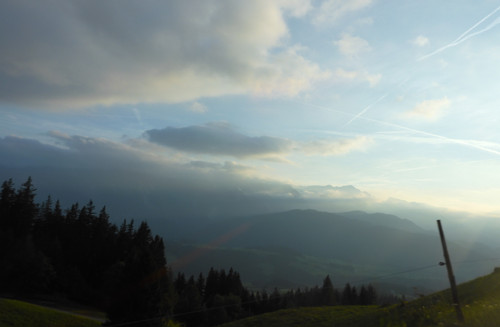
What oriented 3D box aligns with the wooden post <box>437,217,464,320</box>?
[{"bbox_3d":[2.583,1.386,5.223,0.062,1.300,0.062,-13,-6,23],"label":"wooden post"}]

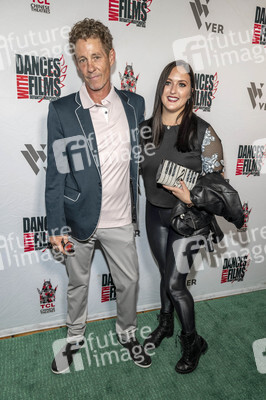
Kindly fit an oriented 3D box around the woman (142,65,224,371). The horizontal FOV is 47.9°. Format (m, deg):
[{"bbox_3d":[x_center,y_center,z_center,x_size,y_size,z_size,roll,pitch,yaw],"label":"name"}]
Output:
[{"bbox_3d":[0.254,0.145,1.658,0.520,1.670,0.420,9,16,24],"label":"woman"}]

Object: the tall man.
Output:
[{"bbox_3d":[-0.133,0.061,1.599,0.620,1.830,0.400,-1,15,-12],"label":"tall man"}]

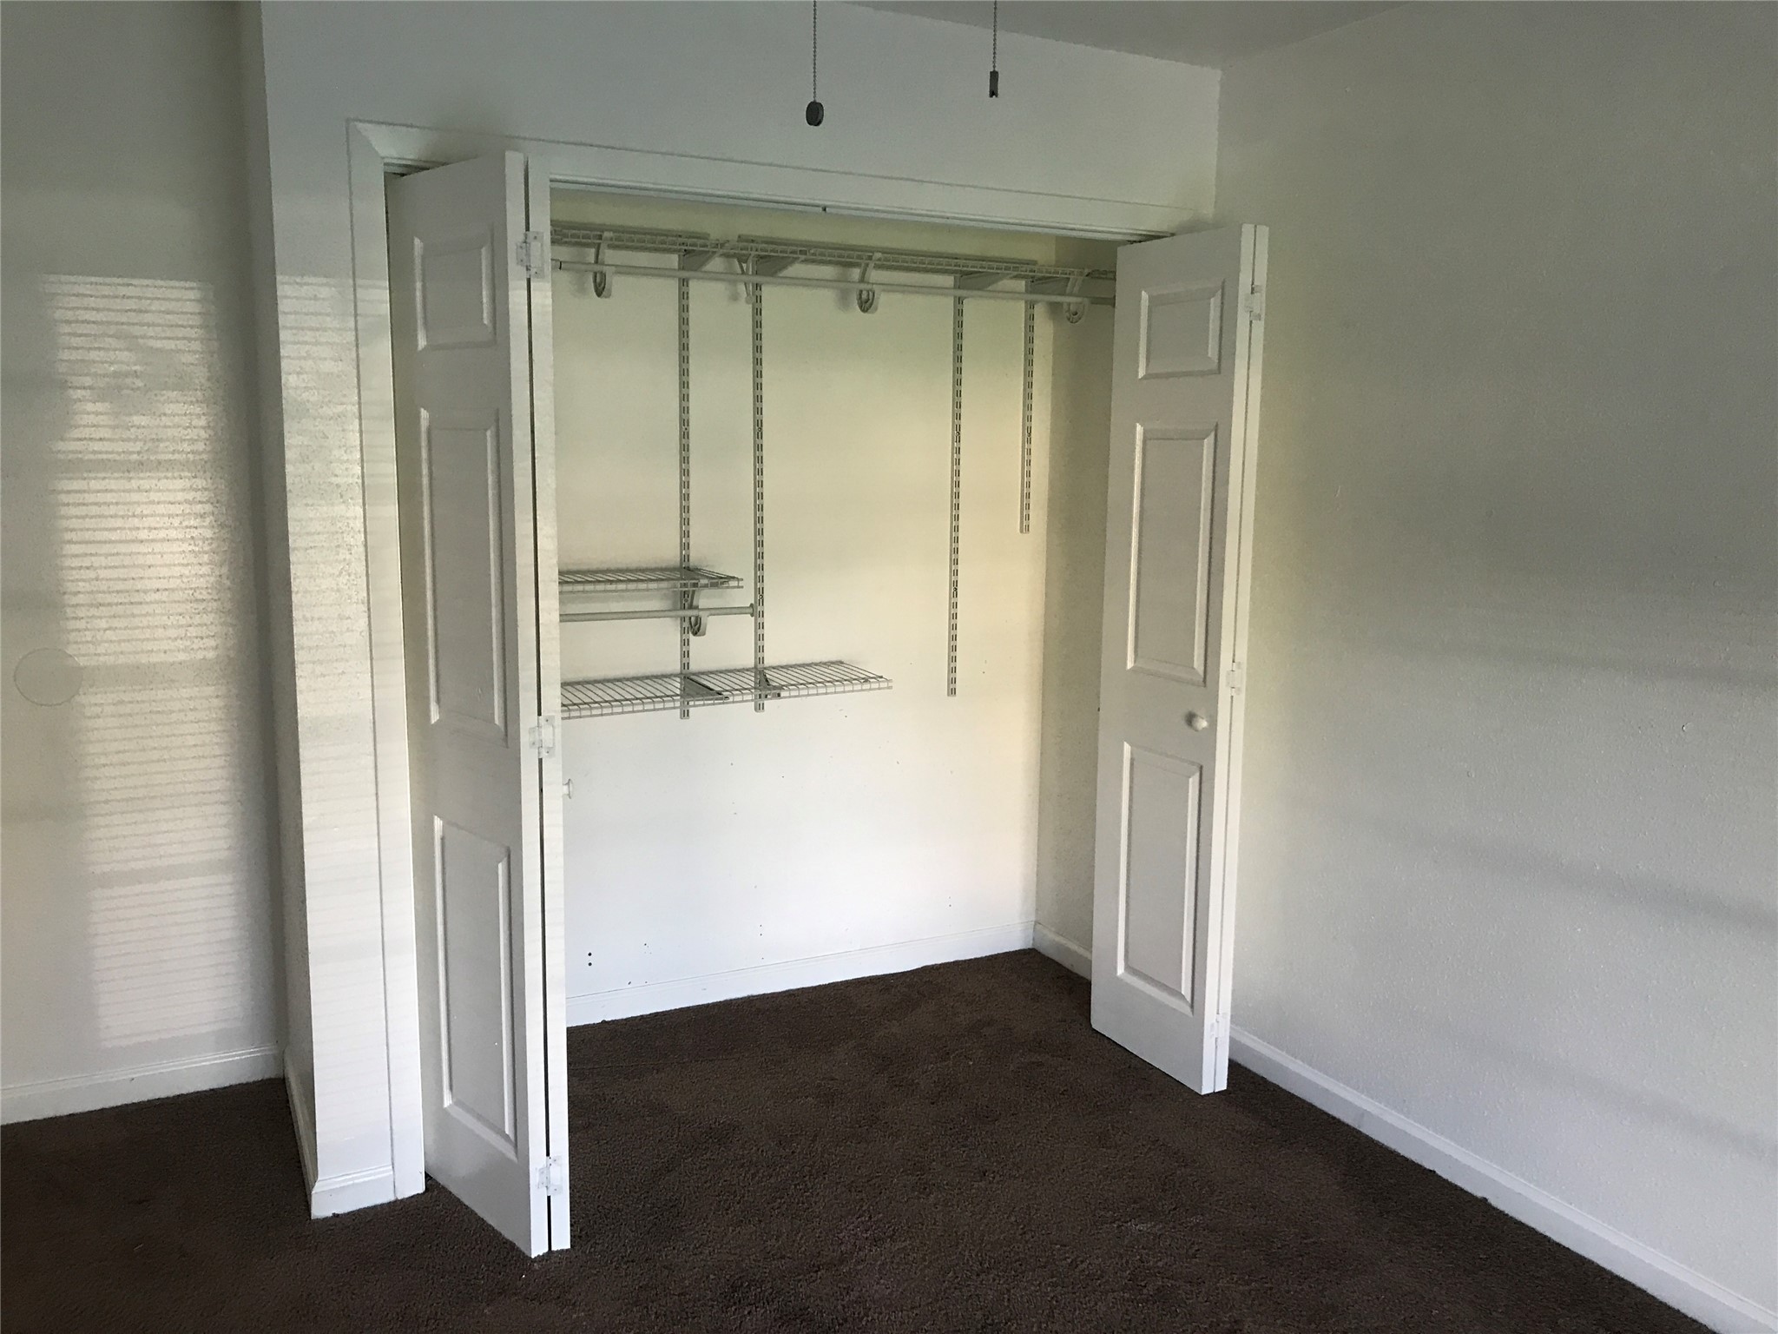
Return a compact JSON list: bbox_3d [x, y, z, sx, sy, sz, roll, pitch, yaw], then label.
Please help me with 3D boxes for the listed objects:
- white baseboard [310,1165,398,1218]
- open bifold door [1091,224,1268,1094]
[{"bbox_3d":[-1.079,1.056,2.901,0.164,0.072,0.018,-4,10,-27],"label":"white baseboard"},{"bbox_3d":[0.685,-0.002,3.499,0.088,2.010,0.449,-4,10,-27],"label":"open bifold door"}]

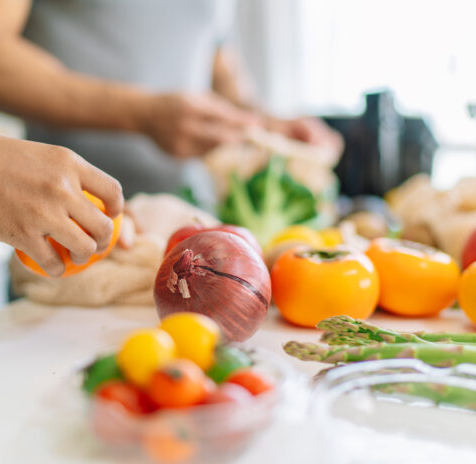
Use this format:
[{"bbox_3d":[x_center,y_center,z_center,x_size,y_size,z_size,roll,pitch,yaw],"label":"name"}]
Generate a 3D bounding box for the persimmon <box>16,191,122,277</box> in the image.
[{"bbox_3d":[-0.119,0.000,0.476,0.079,0.058,0.079,-25,6,0],"label":"persimmon"}]

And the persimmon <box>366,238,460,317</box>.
[{"bbox_3d":[0.131,0.035,0.518,0.075,0.057,0.075,12,9,0],"label":"persimmon"}]

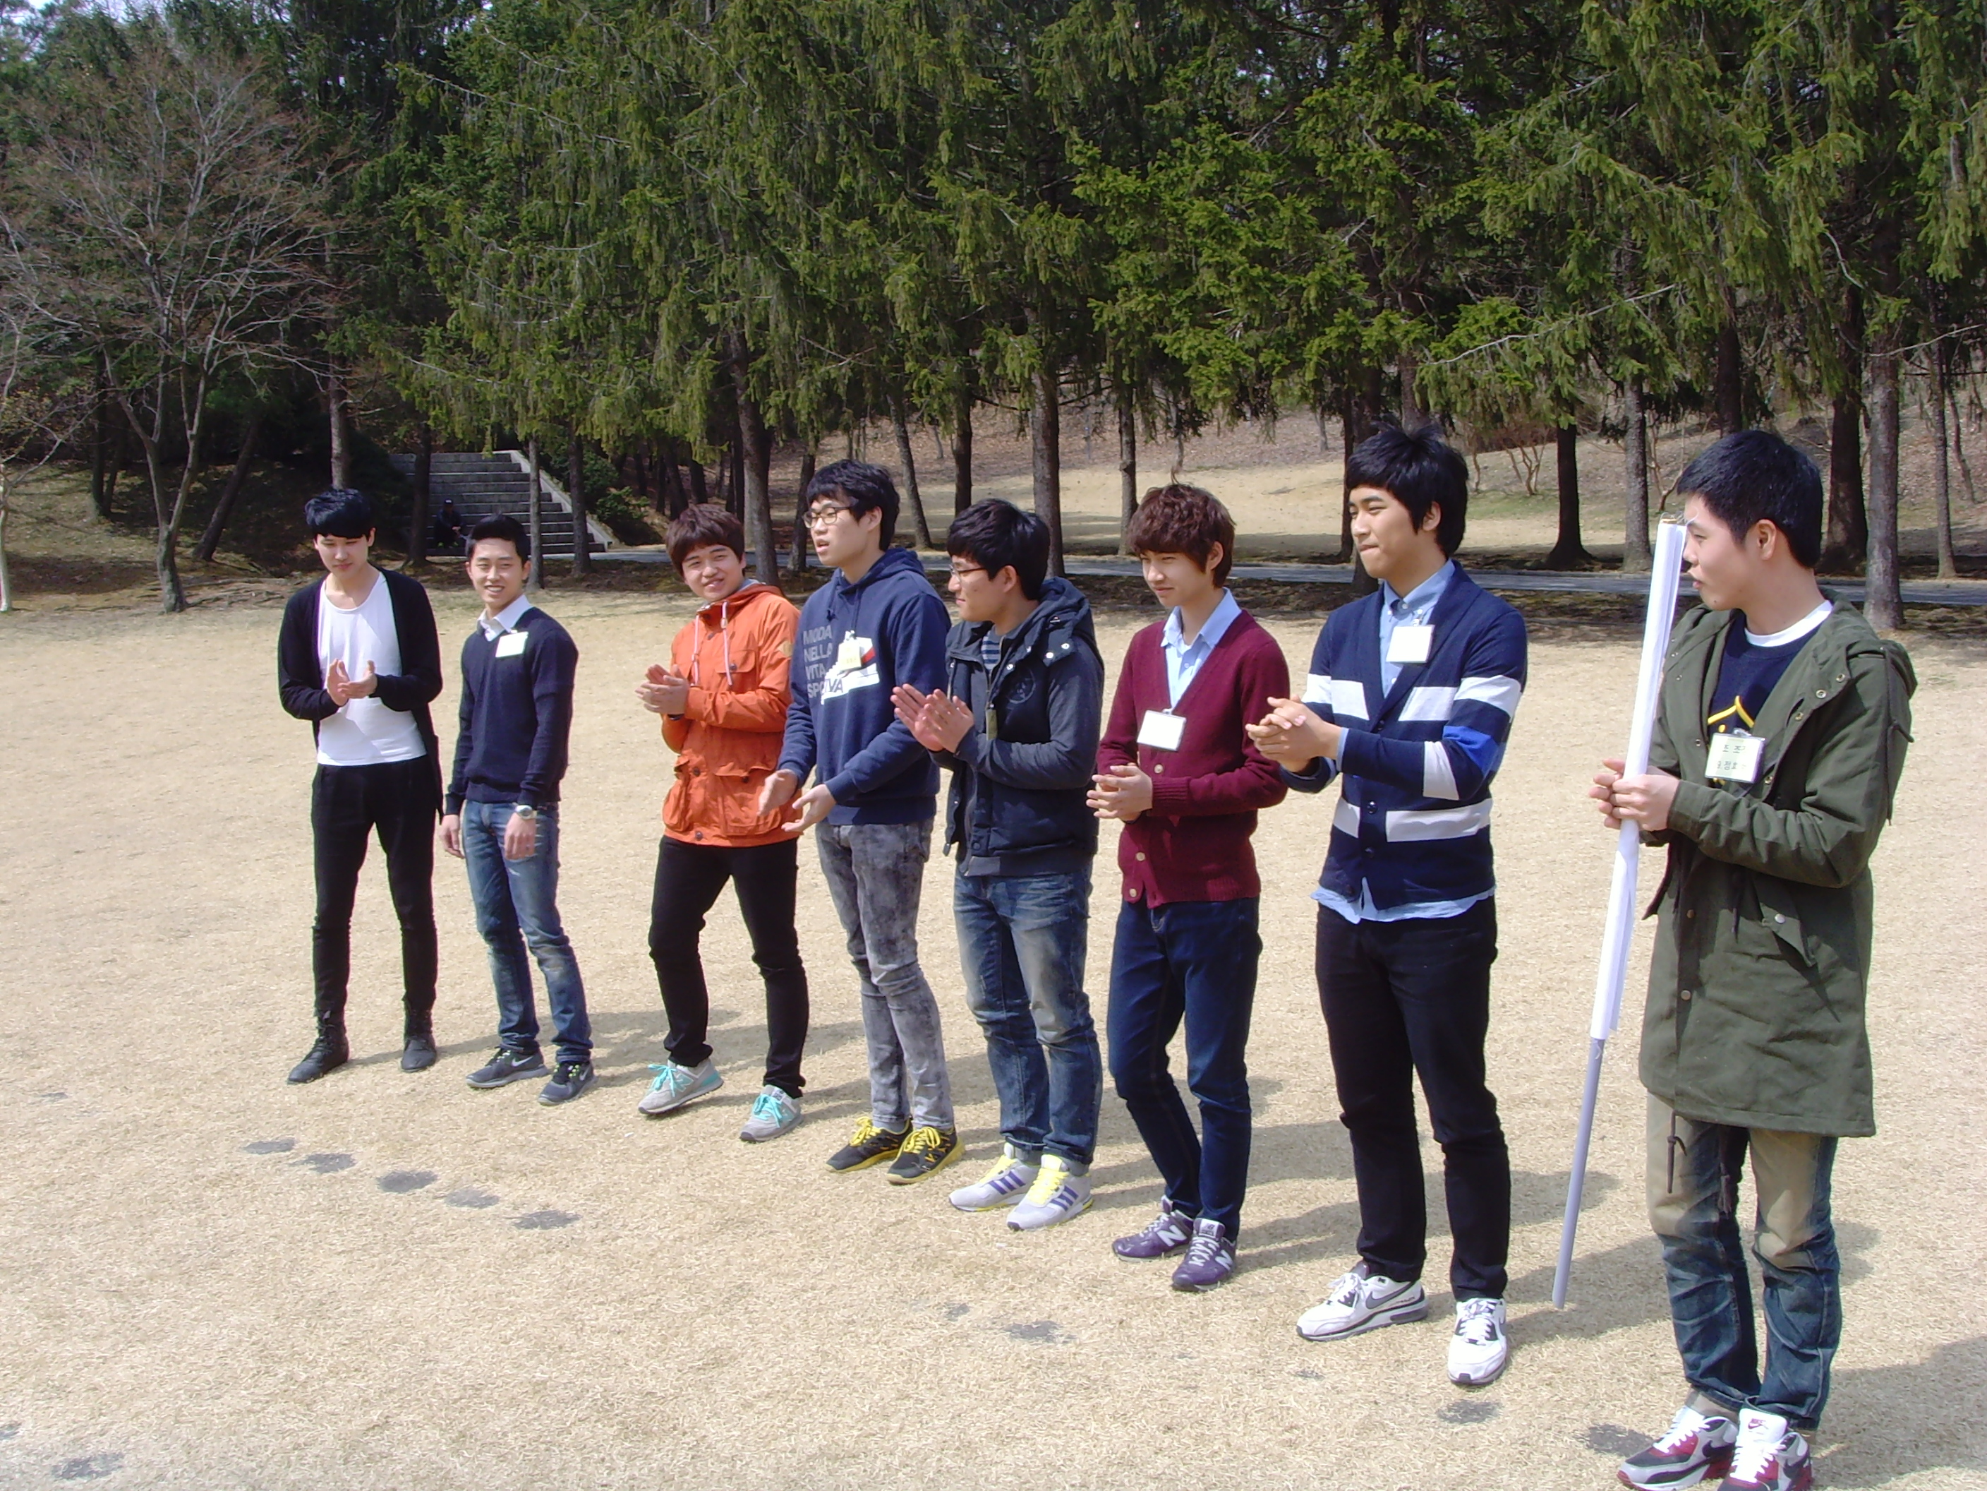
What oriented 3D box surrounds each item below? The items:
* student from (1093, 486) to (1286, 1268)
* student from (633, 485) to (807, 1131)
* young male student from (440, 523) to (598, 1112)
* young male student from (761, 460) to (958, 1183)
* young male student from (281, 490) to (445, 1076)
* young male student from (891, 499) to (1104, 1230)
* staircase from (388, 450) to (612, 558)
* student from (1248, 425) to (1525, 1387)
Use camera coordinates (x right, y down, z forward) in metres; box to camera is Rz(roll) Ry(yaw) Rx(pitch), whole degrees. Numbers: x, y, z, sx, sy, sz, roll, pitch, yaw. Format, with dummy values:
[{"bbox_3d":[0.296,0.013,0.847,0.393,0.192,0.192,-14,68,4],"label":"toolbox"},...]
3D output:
[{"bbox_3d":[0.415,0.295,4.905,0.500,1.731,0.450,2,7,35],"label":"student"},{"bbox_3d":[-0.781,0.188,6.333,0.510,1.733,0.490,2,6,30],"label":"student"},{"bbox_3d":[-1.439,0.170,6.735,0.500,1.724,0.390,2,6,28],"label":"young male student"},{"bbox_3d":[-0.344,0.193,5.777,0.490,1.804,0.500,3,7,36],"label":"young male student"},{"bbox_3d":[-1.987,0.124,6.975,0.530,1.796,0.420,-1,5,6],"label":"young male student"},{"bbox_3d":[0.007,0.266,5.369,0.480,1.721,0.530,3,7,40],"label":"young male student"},{"bbox_3d":[-9.226,-4.229,38.926,3.800,1.850,3.200,-6,7,-40],"label":"staircase"},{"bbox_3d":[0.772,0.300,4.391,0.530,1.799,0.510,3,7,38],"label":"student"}]

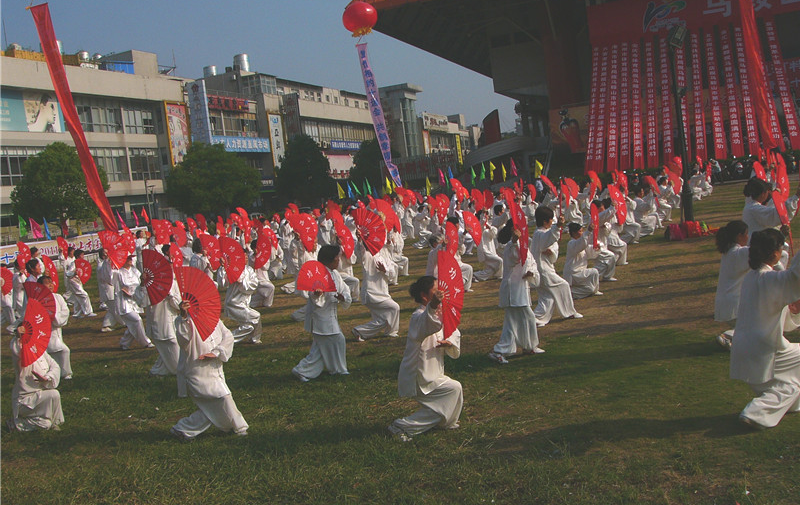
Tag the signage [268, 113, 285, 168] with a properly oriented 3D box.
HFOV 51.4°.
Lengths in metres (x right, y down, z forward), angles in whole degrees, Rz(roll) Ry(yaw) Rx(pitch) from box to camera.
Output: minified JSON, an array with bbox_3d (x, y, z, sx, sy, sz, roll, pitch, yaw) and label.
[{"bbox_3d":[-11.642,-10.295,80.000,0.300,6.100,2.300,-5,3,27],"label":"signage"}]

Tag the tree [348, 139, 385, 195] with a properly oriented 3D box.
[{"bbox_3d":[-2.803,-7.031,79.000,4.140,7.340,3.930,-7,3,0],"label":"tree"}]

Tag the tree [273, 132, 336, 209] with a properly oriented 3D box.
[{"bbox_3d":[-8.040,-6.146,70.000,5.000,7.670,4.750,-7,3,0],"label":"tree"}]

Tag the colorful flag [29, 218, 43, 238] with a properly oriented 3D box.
[{"bbox_3d":[-21.900,-1.443,50.000,0.800,1.350,0.300,-8,3,-17],"label":"colorful flag"}]

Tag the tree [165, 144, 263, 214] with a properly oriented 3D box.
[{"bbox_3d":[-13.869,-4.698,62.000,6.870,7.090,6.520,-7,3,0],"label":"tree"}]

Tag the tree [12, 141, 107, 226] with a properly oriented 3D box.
[{"bbox_3d":[-21.608,-3.442,53.000,6.120,7.190,5.810,-7,3,0],"label":"tree"}]

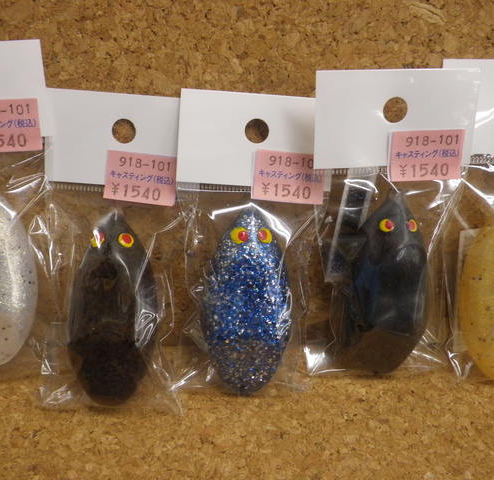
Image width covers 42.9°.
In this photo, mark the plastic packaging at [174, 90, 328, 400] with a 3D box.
[{"bbox_3d":[0.001,0.003,0.204,0.051,0.099,0.022,3,9,-1],"label":"plastic packaging"}]

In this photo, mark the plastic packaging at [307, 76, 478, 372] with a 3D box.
[{"bbox_3d":[0.046,-0.004,0.205,0.051,0.100,0.022,1,12,0],"label":"plastic packaging"}]

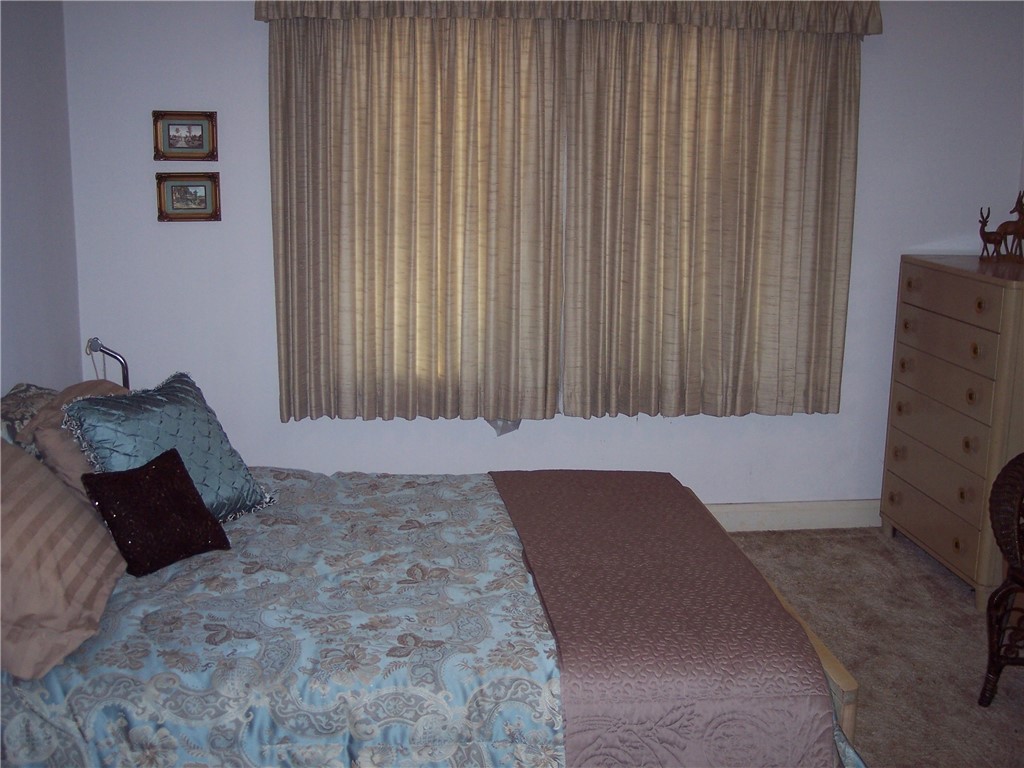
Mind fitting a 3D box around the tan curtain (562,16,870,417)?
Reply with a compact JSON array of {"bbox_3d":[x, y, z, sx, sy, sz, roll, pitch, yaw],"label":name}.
[{"bbox_3d":[0.813,-0.656,4.747,1.228,1.618,0.110,-1,11,-9],"label":"tan curtain"}]

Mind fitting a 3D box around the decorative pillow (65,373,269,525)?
[{"bbox_3d":[-0.941,0.202,3.193,0.150,0.470,0.470,-39,-9,27],"label":"decorative pillow"}]

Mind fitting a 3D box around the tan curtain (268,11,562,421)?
[{"bbox_3d":[-0.358,-0.642,4.570,1.151,1.613,0.110,-1,11,-9],"label":"tan curtain"}]

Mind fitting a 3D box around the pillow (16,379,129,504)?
[{"bbox_3d":[-1.099,0.222,3.224,0.160,0.450,0.580,-33,8,7],"label":"pillow"}]

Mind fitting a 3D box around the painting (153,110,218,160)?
[{"bbox_3d":[-1.256,-0.955,4.450,0.241,0.186,0.025,-1,11,-9],"label":"painting"}]

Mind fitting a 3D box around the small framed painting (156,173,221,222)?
[{"bbox_3d":[-1.256,-0.728,4.495,0.238,0.187,0.025,-1,11,-9],"label":"small framed painting"}]

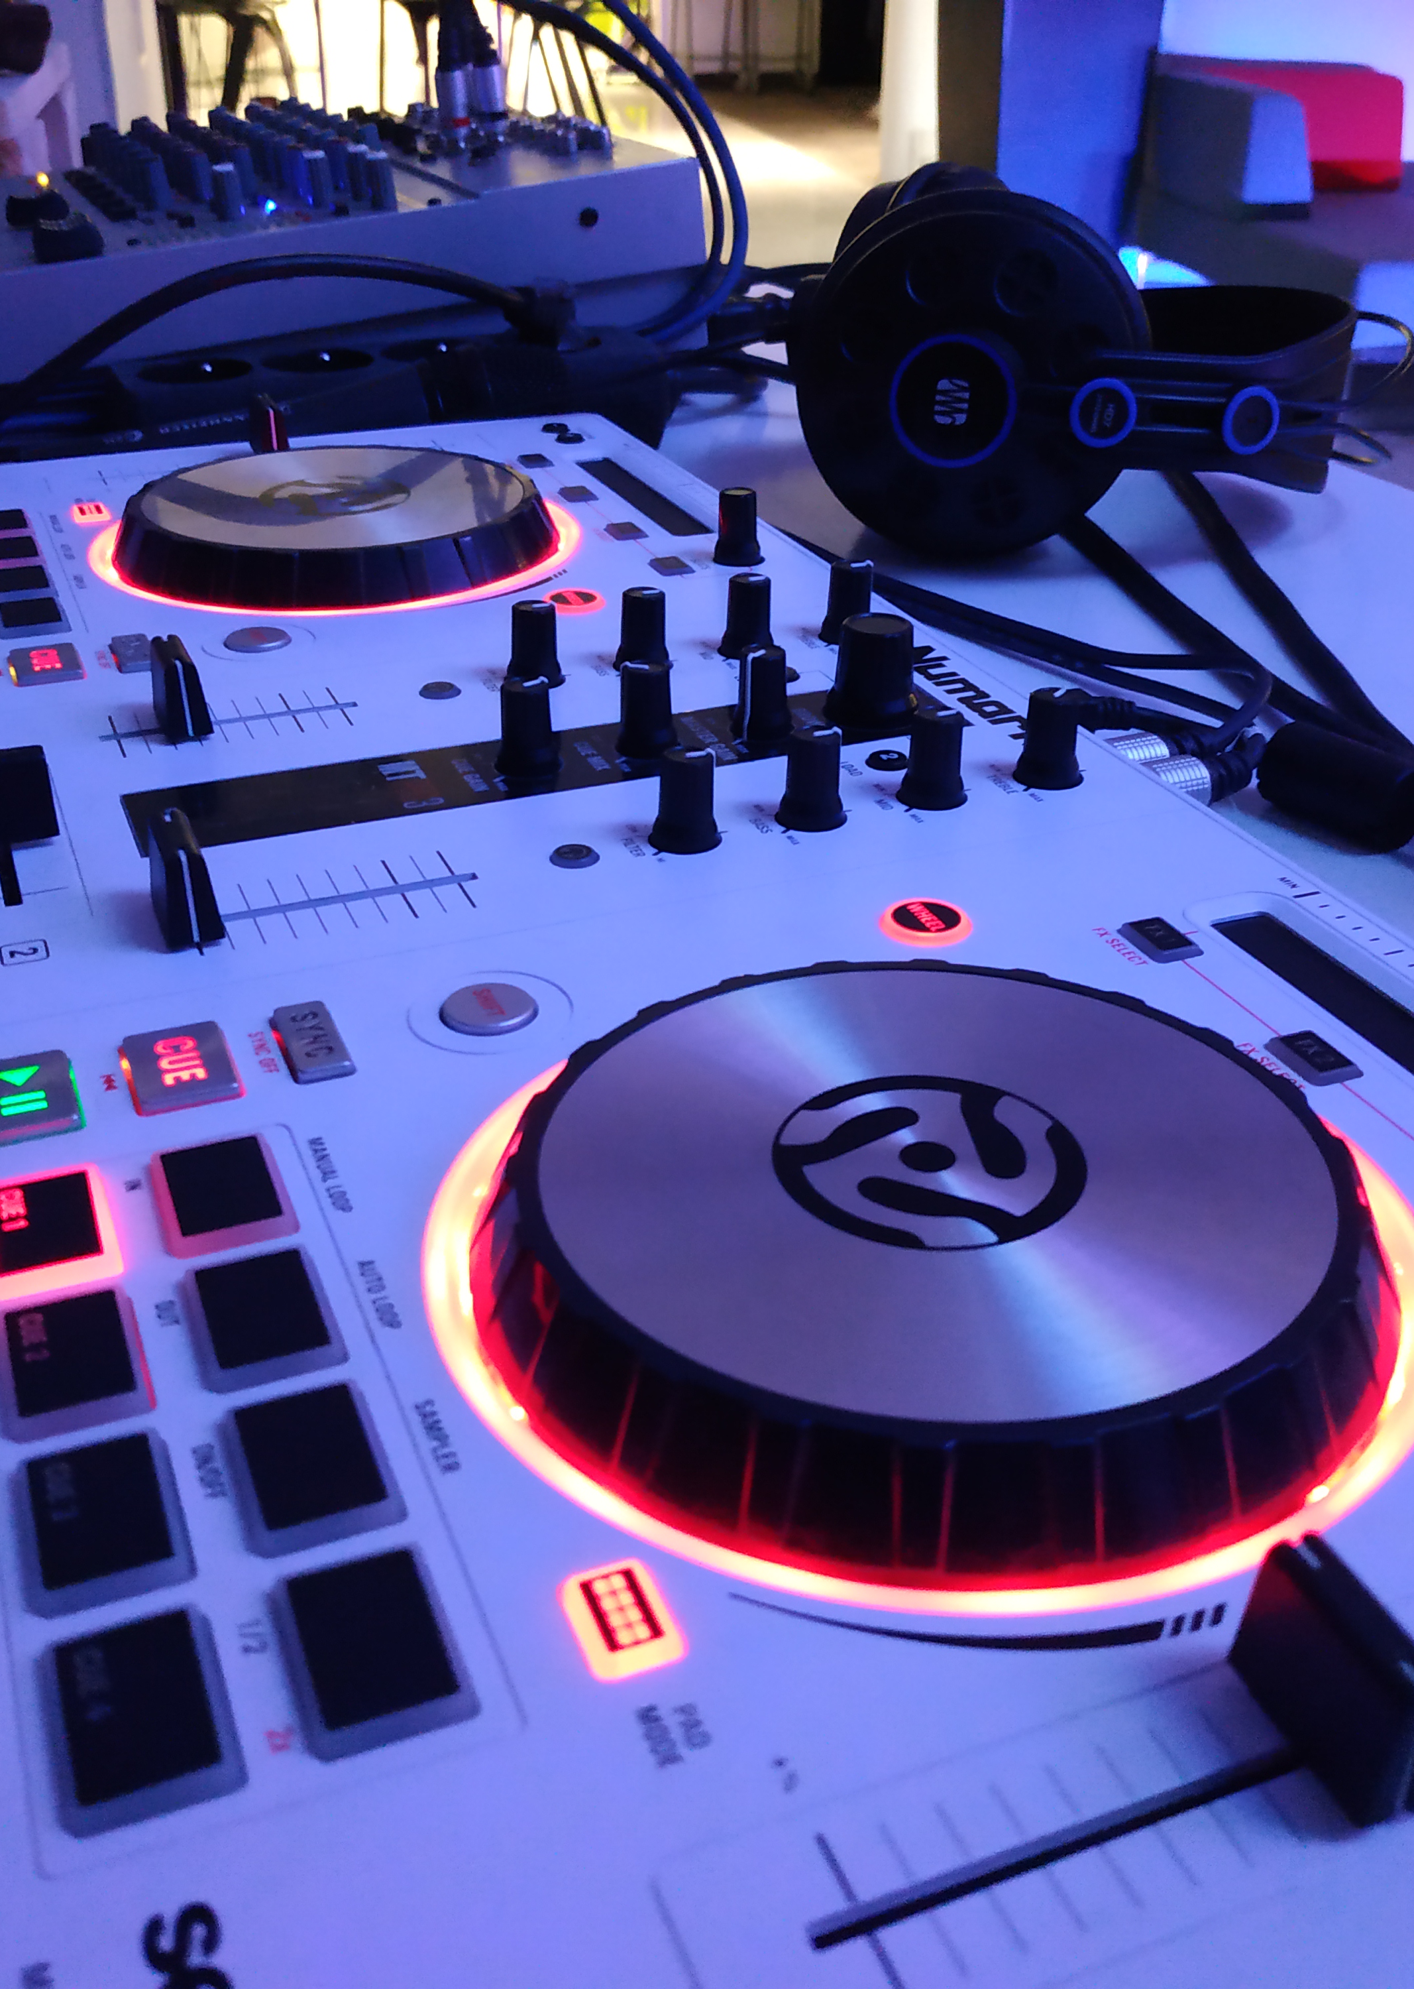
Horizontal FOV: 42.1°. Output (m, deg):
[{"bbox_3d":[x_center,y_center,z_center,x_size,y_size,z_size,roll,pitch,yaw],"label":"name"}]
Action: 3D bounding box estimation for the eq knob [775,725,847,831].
[{"bbox_3d":[0.019,-0.040,0.334,0.013,0.016,0.013,1,30,0],"label":"eq knob"}]

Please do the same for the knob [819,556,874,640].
[{"bbox_3d":[0.033,-0.090,0.420,0.013,0.016,0.013,1,30,0],"label":"knob"}]

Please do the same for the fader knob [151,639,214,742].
[{"bbox_3d":[-0.105,-0.061,0.367,0.009,0.016,0.019,-12,33,-20],"label":"fader knob"}]

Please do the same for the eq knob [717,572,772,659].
[{"bbox_3d":[0.009,-0.085,0.410,0.013,0.016,0.013,1,30,0],"label":"eq knob"}]

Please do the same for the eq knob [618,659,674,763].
[{"bbox_3d":[-0.012,-0.056,0.362,0.013,0.016,0.013,1,30,0],"label":"eq knob"}]

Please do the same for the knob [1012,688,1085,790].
[{"bbox_3d":[0.066,-0.049,0.351,0.013,0.016,0.013,12,32,18],"label":"knob"}]

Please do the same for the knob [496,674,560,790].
[{"bbox_3d":[-0.035,-0.052,0.354,0.013,0.016,0.013,-12,33,-20],"label":"knob"}]

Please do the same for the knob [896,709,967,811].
[{"bbox_3d":[0.043,-0.044,0.342,0.013,0.016,0.013,1,30,0],"label":"knob"}]

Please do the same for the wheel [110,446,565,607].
[{"bbox_3d":[-0.097,-0.125,0.480,0.115,0.013,0.115,1,30,0],"label":"wheel"}]

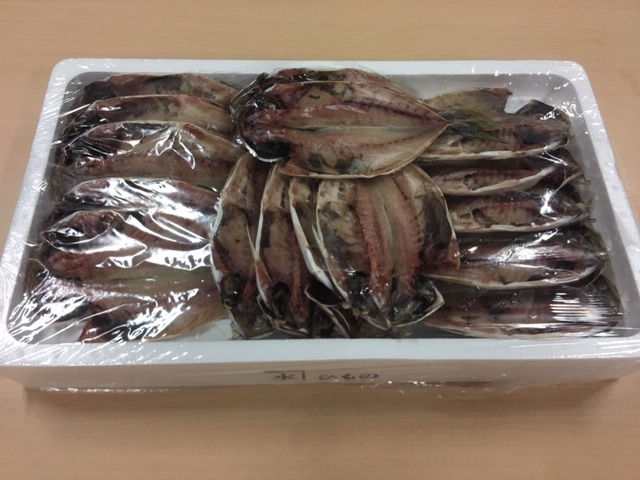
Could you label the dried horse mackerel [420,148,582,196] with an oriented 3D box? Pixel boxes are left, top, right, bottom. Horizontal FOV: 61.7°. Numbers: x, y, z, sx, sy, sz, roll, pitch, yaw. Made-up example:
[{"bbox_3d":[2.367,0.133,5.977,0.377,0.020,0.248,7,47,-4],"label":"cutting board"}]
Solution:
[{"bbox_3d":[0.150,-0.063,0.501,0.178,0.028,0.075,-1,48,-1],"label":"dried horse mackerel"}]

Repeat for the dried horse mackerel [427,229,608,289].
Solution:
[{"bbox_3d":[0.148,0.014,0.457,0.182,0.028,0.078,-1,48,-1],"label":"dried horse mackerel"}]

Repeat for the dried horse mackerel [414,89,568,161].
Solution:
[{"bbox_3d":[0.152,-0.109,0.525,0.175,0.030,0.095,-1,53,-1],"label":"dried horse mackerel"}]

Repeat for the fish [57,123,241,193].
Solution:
[{"bbox_3d":[-0.144,-0.071,0.494,0.195,0.030,0.092,-1,73,-1],"label":"fish"}]

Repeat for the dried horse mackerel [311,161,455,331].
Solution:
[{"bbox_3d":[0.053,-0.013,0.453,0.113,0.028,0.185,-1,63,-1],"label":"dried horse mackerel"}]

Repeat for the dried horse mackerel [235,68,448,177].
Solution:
[{"bbox_3d":[0.029,-0.101,0.494,0.213,0.028,0.115,-1,63,-1],"label":"dried horse mackerel"}]

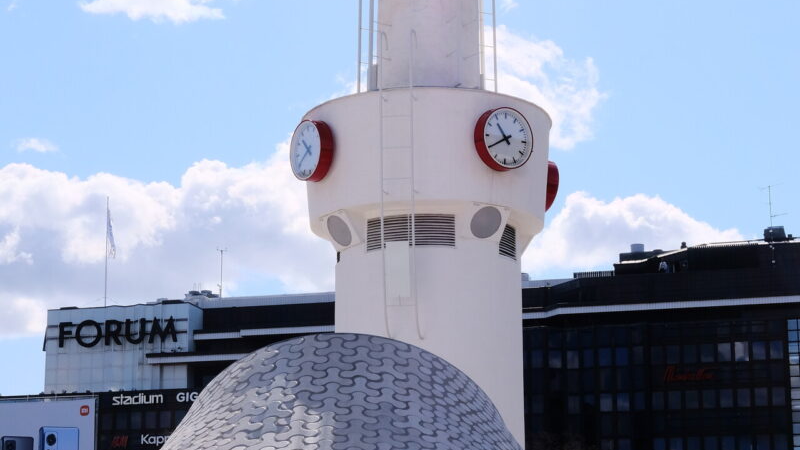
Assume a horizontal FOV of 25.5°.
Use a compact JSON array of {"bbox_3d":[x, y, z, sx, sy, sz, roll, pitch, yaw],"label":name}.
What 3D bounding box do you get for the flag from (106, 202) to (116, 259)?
[{"bbox_3d":[-20.631,0.501,126.325,0.750,3.900,0.500,2,-10,-9],"label":"flag"}]

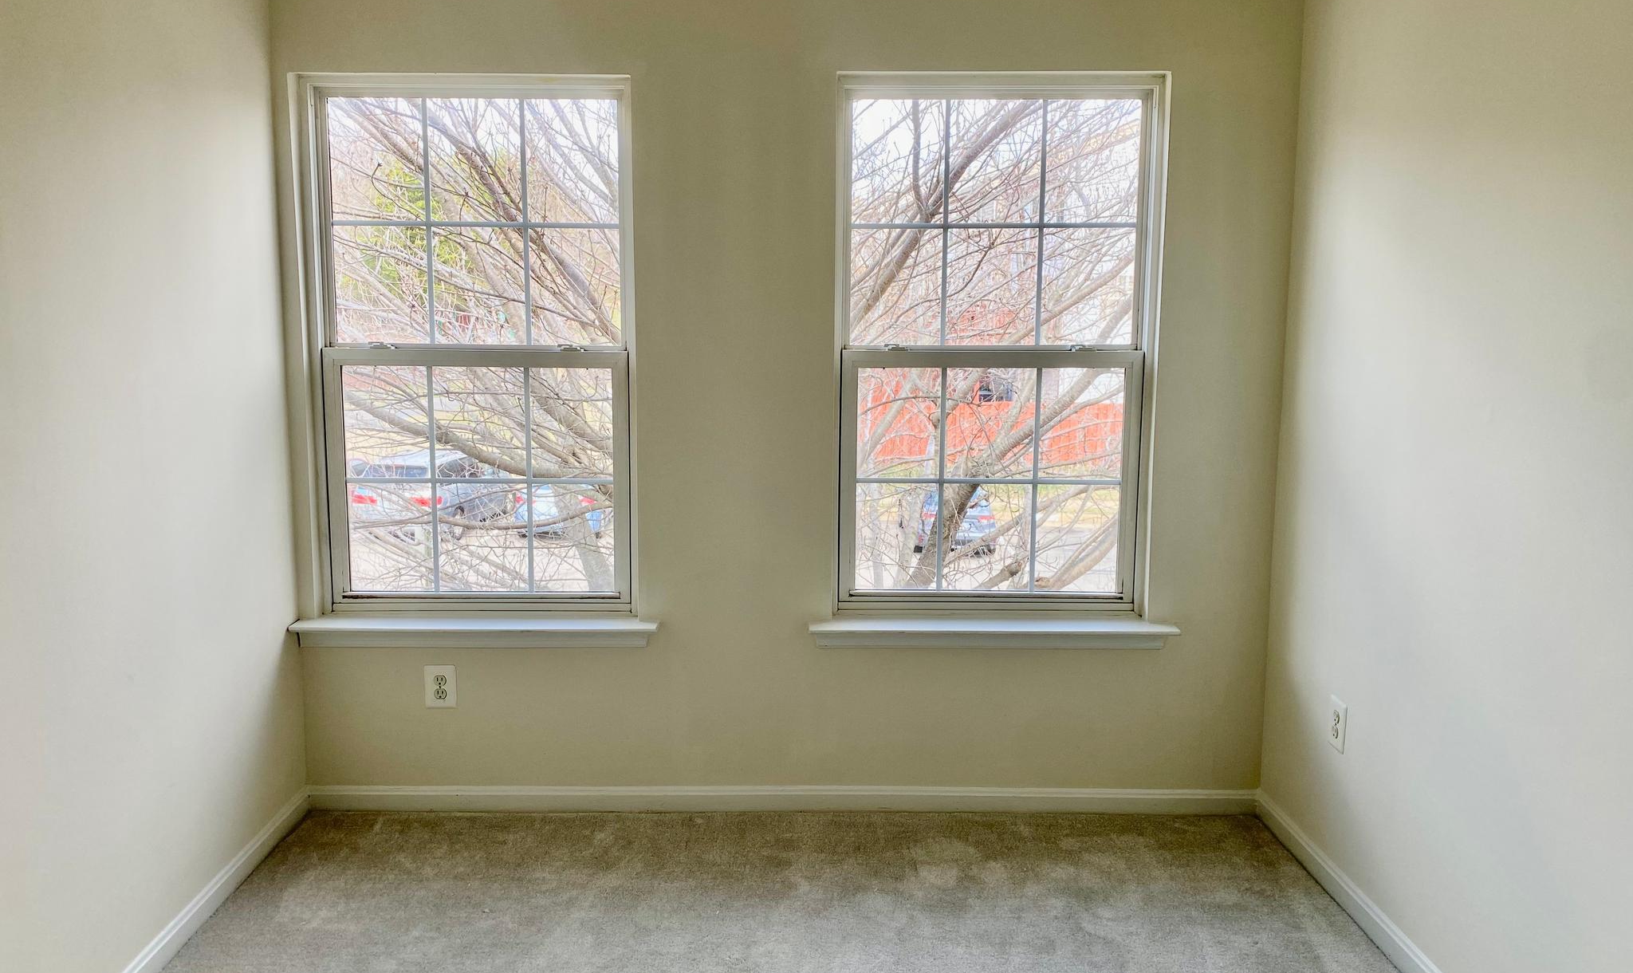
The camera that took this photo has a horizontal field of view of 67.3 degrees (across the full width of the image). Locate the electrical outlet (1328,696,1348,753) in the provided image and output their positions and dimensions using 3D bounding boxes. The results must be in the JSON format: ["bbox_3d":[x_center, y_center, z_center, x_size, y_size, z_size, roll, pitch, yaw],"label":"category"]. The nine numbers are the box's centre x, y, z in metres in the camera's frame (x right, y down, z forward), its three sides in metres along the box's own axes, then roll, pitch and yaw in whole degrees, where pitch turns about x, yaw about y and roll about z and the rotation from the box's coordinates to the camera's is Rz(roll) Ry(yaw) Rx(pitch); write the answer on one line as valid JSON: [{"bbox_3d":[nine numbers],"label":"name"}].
[{"bbox_3d":[1.280,0.587,3.024,0.010,0.124,0.084,0,8,-1],"label":"electrical outlet"}]

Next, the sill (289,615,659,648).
[{"bbox_3d":[-0.946,0.414,3.430,1.009,0.078,0.100,0,8,-1],"label":"sill"}]

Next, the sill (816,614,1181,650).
[{"bbox_3d":[0.494,0.419,3.447,1.030,0.077,0.100,0,8,-1],"label":"sill"}]

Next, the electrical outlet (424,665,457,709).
[{"bbox_3d":[-1.057,0.564,3.449,0.084,0.124,0.010,0,8,-1],"label":"electrical outlet"}]

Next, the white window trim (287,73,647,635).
[{"bbox_3d":[-0.942,-0.368,3.391,0.901,1.458,0.100,0,8,-1],"label":"white window trim"}]

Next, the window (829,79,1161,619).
[{"bbox_3d":[0.495,-0.362,3.378,0.900,1.496,0.100,0,8,-1],"label":"window"}]

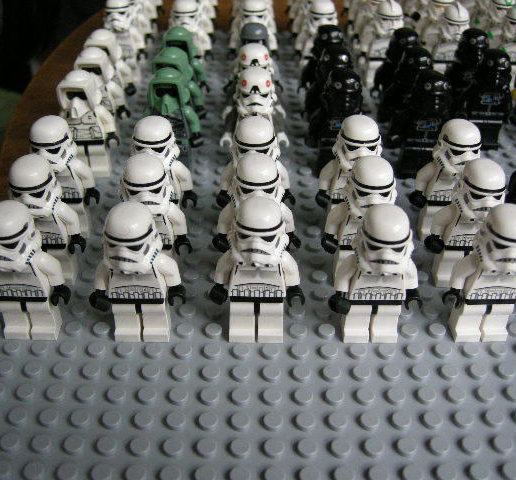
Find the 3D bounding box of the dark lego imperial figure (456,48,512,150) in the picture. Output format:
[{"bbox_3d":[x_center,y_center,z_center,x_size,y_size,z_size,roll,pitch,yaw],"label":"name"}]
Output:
[{"bbox_3d":[0.093,-0.056,0.271,0.025,0.043,0.015,0,36,-1],"label":"dark lego imperial figure"}]

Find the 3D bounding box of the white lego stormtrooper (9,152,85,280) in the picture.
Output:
[{"bbox_3d":[-0.064,-0.005,0.196,0.025,0.043,0.015,0,36,-1],"label":"white lego stormtrooper"}]

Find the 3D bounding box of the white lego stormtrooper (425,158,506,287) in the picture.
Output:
[{"bbox_3d":[0.063,-0.005,0.199,0.025,0.043,0.014,0,36,-1],"label":"white lego stormtrooper"}]

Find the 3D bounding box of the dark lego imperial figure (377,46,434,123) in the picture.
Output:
[{"bbox_3d":[0.062,-0.057,0.270,0.025,0.043,0.014,0,36,-1],"label":"dark lego imperial figure"}]

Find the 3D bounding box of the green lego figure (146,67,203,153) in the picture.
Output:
[{"bbox_3d":[-0.033,-0.044,0.249,0.025,0.043,0.014,0,36,-1],"label":"green lego figure"}]

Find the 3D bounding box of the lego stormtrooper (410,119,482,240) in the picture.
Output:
[{"bbox_3d":[0.063,-0.018,0.215,0.025,0.043,0.015,0,36,-1],"label":"lego stormtrooper"}]

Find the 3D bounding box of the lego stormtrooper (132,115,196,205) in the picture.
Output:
[{"bbox_3d":[-0.033,-0.020,0.217,0.025,0.043,0.014,0,36,-1],"label":"lego stormtrooper"}]

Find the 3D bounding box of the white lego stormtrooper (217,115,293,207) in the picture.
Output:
[{"bbox_3d":[-0.001,-0.020,0.217,0.025,0.043,0.014,0,36,-1],"label":"white lego stormtrooper"}]

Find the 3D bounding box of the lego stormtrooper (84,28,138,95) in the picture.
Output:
[{"bbox_3d":[-0.064,-0.070,0.285,0.025,0.043,0.015,0,36,-1],"label":"lego stormtrooper"}]

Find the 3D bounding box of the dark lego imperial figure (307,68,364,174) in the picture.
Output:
[{"bbox_3d":[0.031,-0.042,0.247,0.025,0.043,0.015,0,36,-1],"label":"dark lego imperial figure"}]

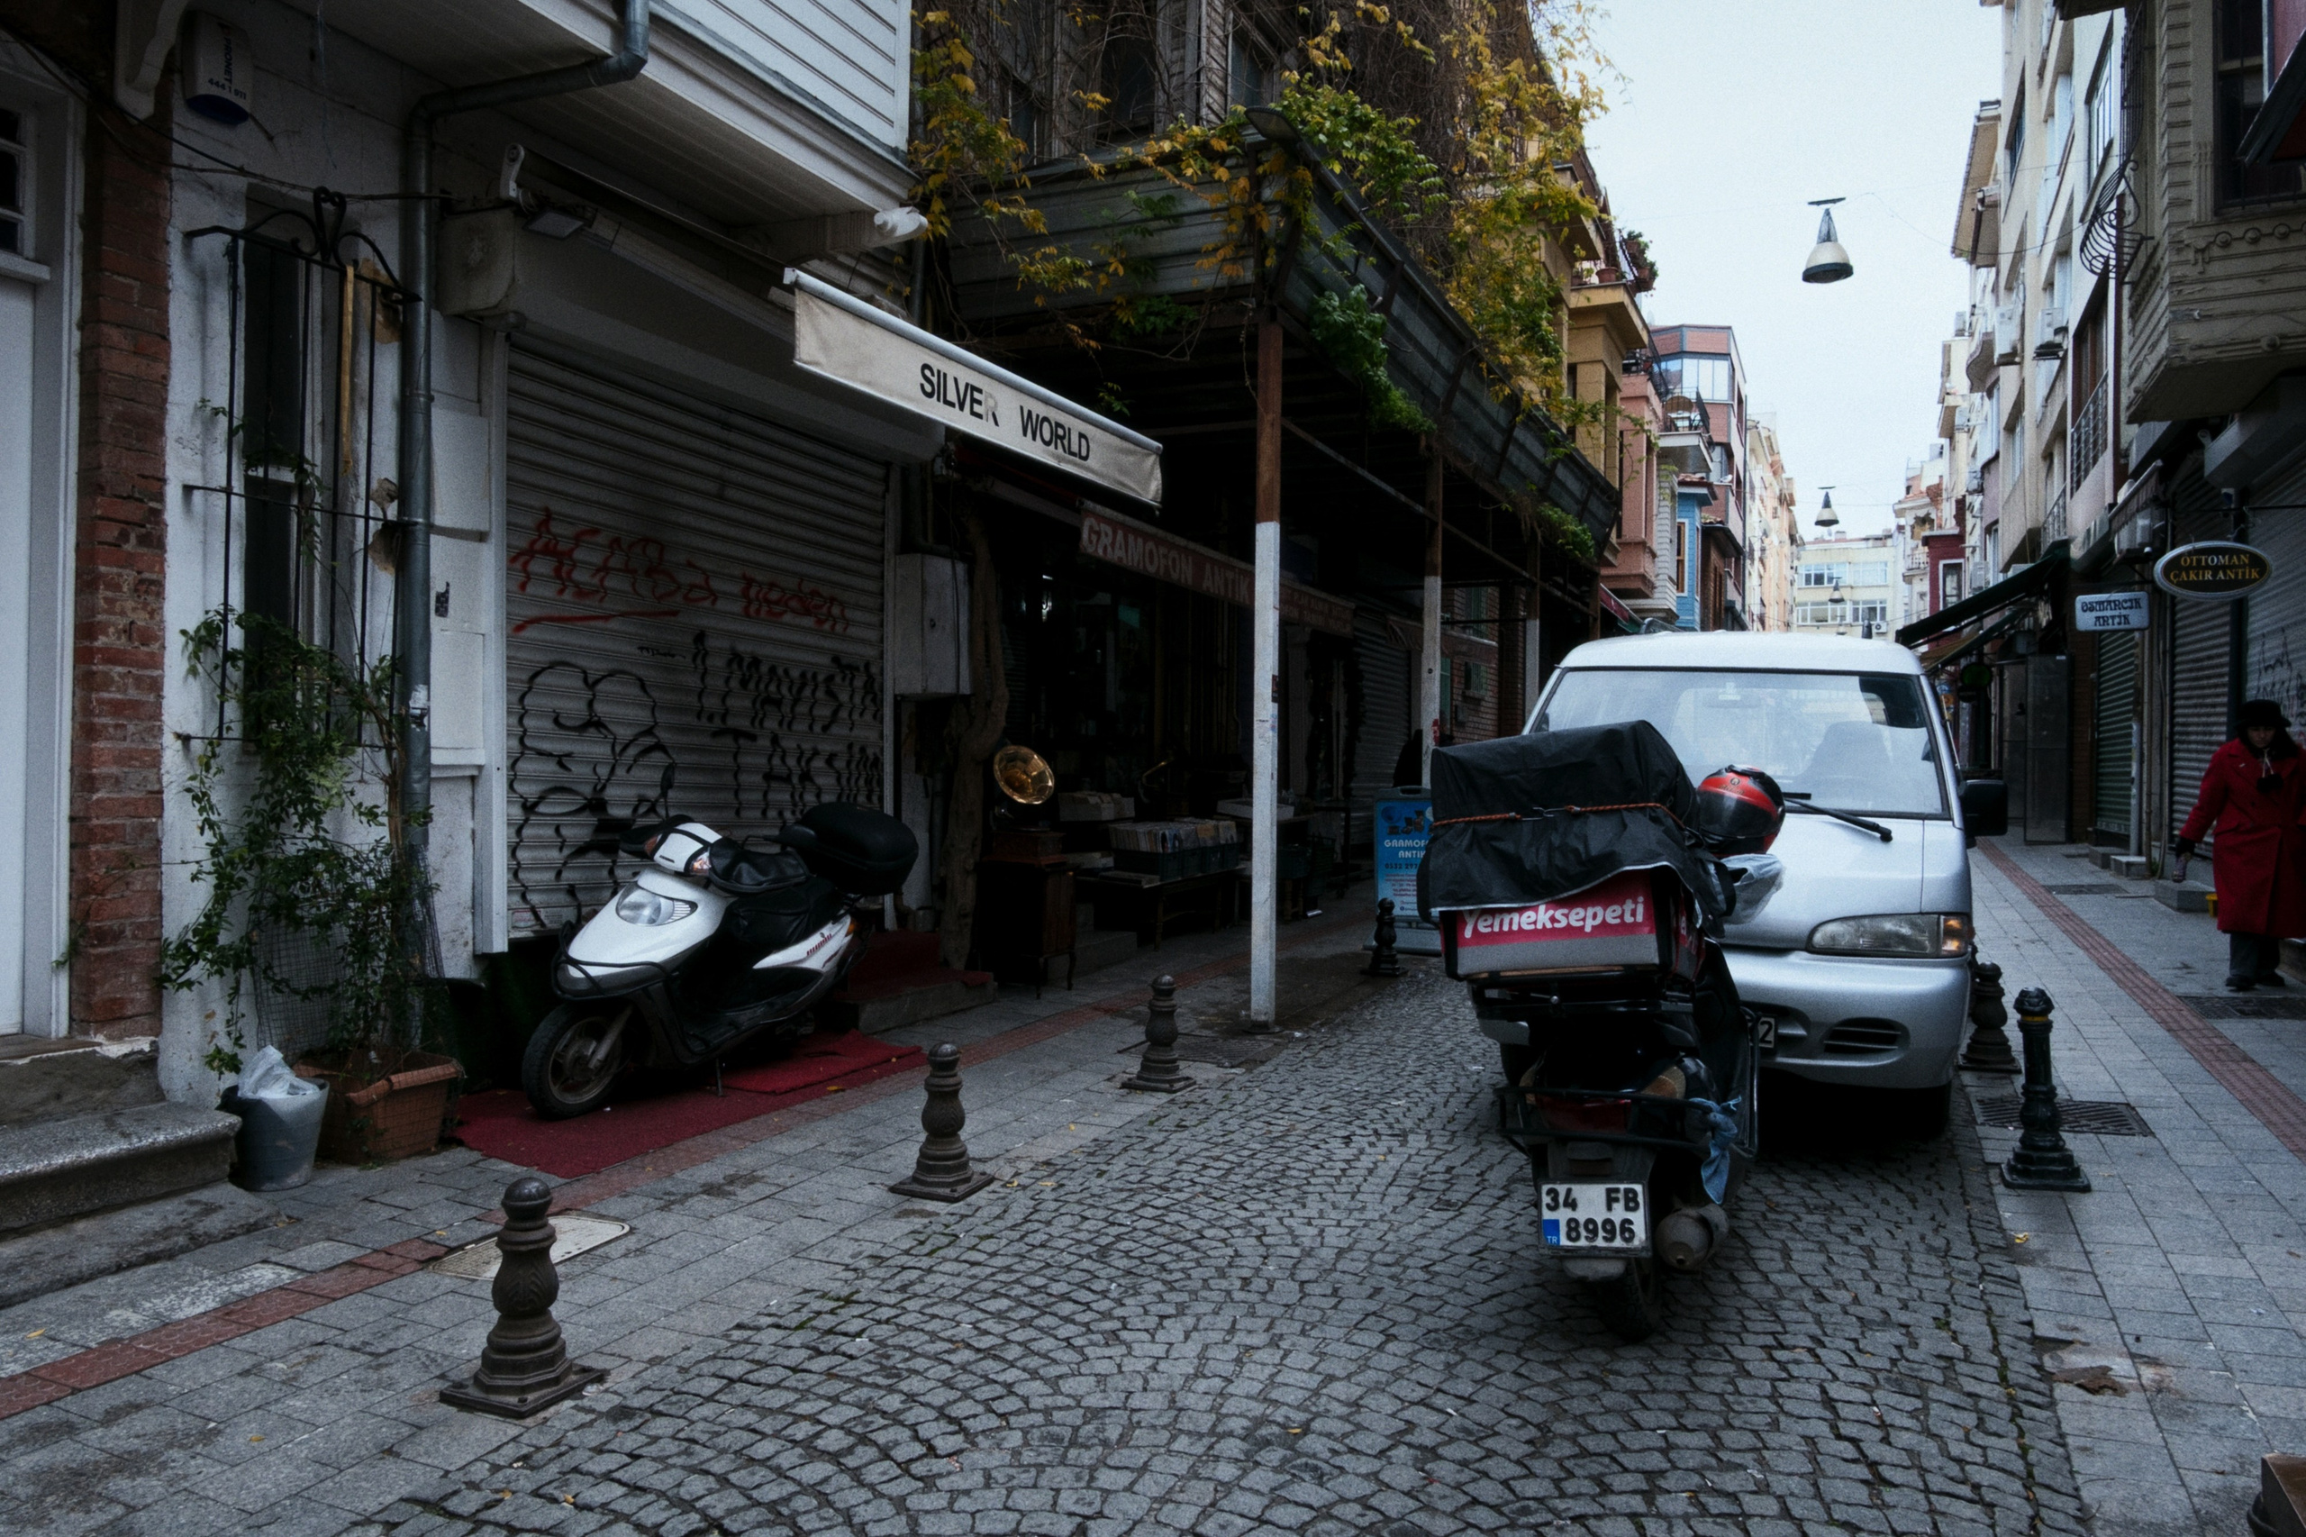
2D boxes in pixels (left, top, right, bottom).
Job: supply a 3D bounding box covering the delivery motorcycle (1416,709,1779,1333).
[{"bbox_3d":[1.388,0.652,4.358,0.760,1.490,1.880,-3,-2,26],"label":"delivery motorcycle"}]

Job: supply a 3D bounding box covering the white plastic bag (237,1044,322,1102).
[{"bbox_3d":[-2.870,1.007,5.050,0.240,0.210,0.240,1,0,24],"label":"white plastic bag"}]

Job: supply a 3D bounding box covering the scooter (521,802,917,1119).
[{"bbox_3d":[-1.877,0.775,6.556,0.720,1.130,1.920,5,2,28],"label":"scooter"}]

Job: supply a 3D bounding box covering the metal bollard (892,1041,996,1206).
[{"bbox_3d":[-0.706,1.145,5.153,0.250,0.465,0.250,1,0,24],"label":"metal bollard"}]

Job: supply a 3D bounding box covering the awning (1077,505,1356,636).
[{"bbox_3d":[0.766,-1.611,13.469,0.350,0.360,6.567,1,0,24],"label":"awning"}]

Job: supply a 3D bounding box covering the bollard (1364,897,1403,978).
[{"bbox_3d":[1.517,1.099,10.094,0.250,0.465,0.250,1,0,24],"label":"bollard"}]

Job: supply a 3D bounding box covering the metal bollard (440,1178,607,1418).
[{"bbox_3d":[-1.420,1.161,3.476,0.250,0.465,0.250,1,0,24],"label":"metal bollard"}]

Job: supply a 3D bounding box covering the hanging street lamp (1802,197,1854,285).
[{"bbox_3d":[6.671,-5.213,15.200,0.450,0.830,0.450,1,0,24],"label":"hanging street lamp"}]

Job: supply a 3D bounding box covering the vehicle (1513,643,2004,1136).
[{"bbox_3d":[2.855,0.383,7.487,1.760,1.970,4.700,1,1,24],"label":"vehicle"}]

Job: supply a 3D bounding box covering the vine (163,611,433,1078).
[{"bbox_3d":[-3.035,0.269,5.457,0.420,1.620,1.020,1,0,24],"label":"vine"}]

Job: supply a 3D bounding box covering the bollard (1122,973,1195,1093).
[{"bbox_3d":[0.023,1.130,6.738,0.250,0.465,0.250,1,0,24],"label":"bollard"}]

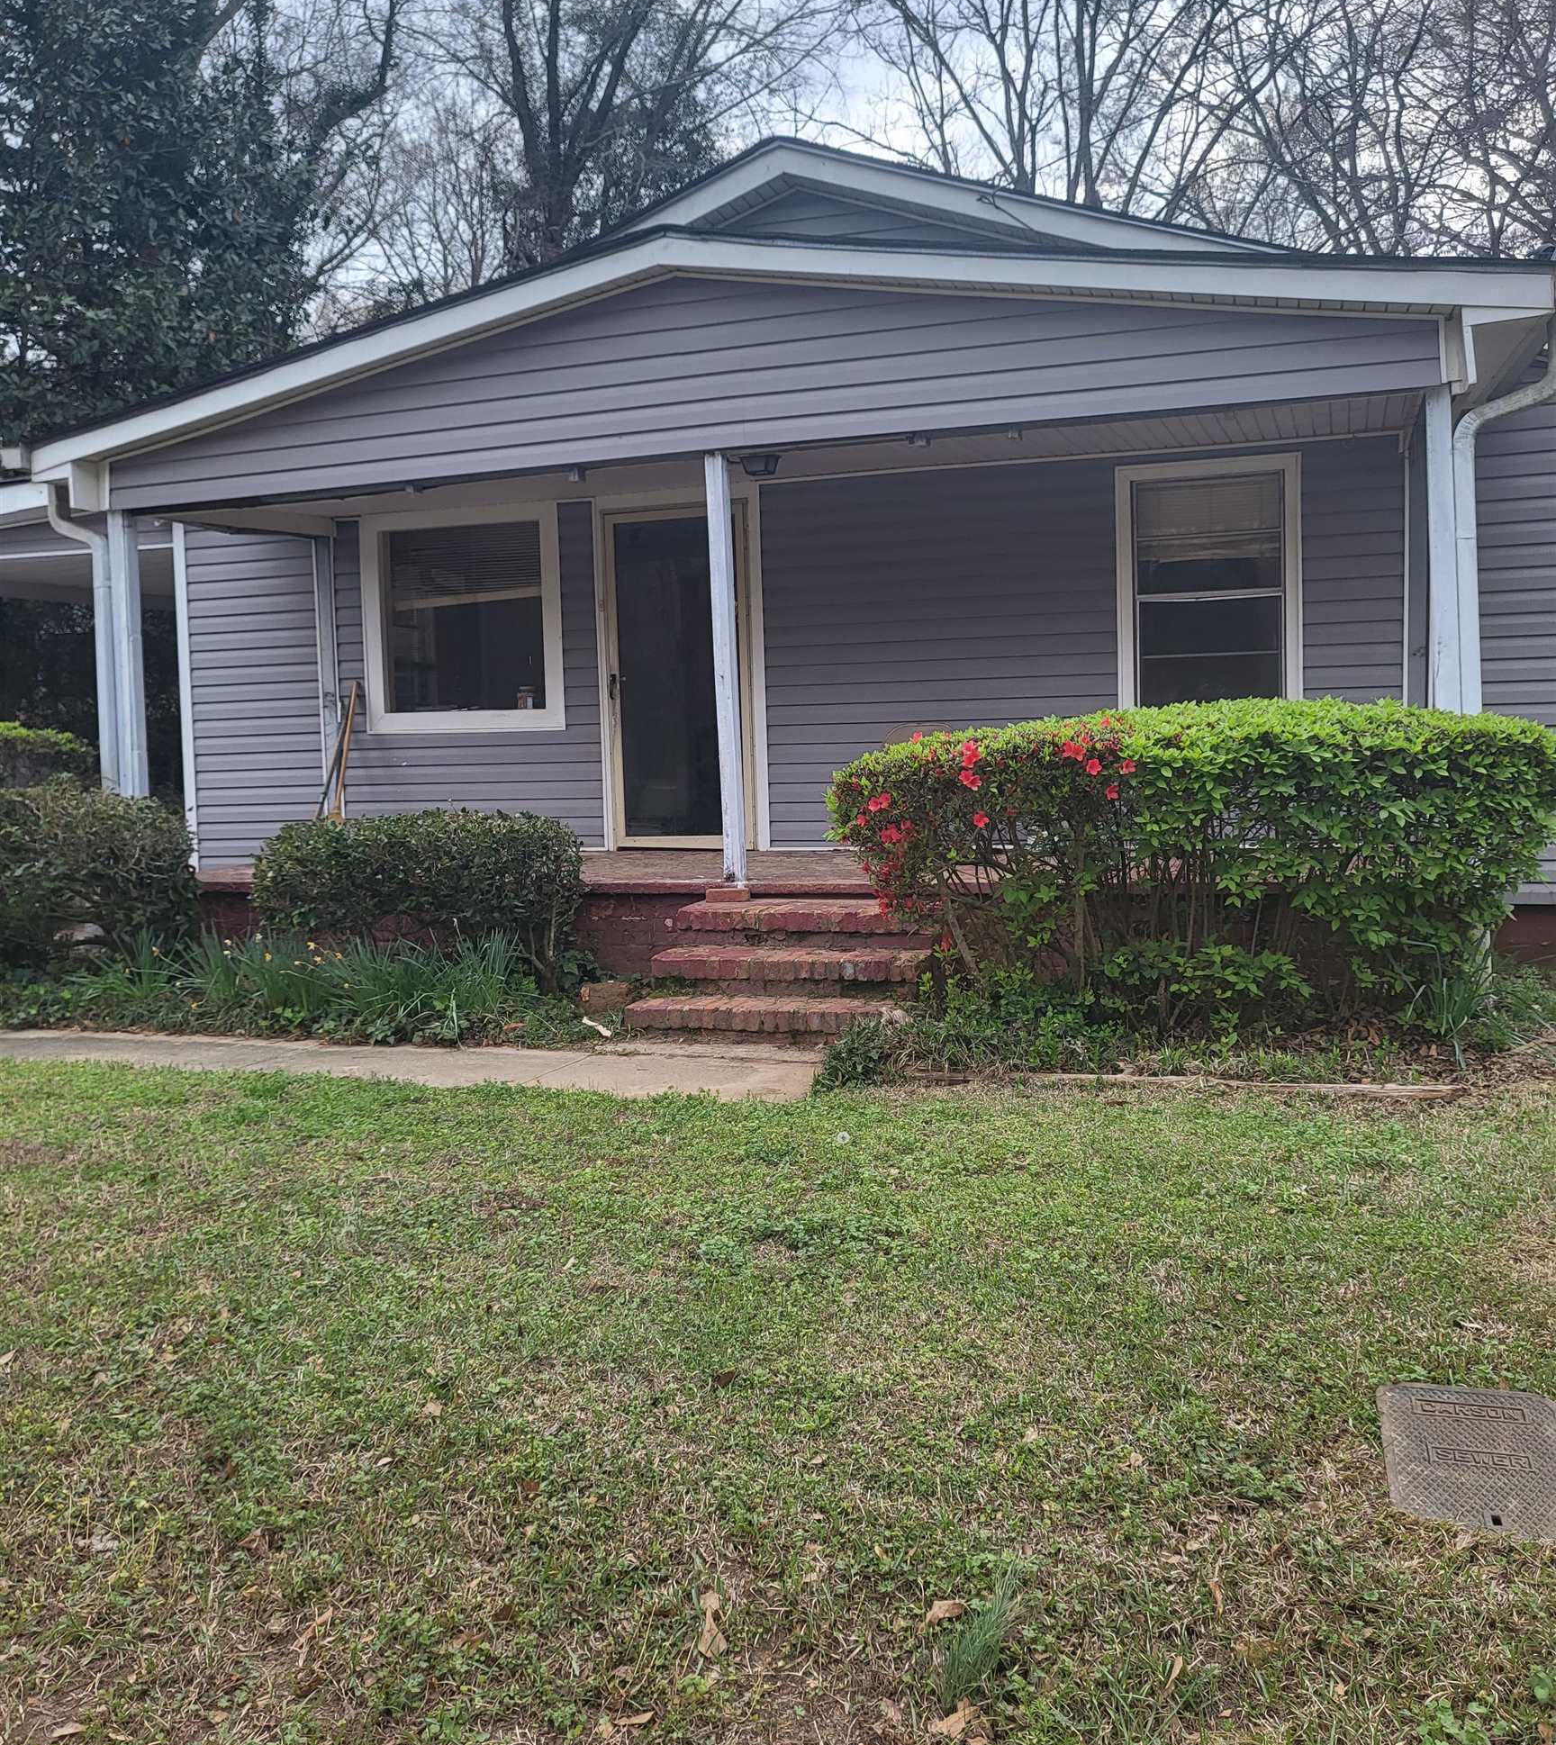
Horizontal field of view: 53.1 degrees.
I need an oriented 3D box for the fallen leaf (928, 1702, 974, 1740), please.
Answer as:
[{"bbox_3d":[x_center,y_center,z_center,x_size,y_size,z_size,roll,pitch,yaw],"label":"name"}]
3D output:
[{"bbox_3d":[0.228,1.123,2.062,0.062,0.020,0.040,-5,6,-29],"label":"fallen leaf"}]

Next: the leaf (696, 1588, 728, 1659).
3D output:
[{"bbox_3d":[-0.099,1.110,2.303,0.045,0.025,0.140,-2,5,-2],"label":"leaf"}]

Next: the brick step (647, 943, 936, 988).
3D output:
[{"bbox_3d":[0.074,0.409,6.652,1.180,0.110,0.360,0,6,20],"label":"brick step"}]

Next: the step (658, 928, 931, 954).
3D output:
[{"bbox_3d":[0.103,0.297,6.876,1.150,0.120,0.340,0,6,20],"label":"step"}]

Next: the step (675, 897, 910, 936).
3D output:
[{"bbox_3d":[0.138,0.212,6.971,1.100,0.110,0.380,0,6,20],"label":"step"}]

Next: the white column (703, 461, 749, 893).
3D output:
[{"bbox_3d":[-0.247,-0.936,7.229,0.090,1.970,0.090,0,6,20],"label":"white column"}]

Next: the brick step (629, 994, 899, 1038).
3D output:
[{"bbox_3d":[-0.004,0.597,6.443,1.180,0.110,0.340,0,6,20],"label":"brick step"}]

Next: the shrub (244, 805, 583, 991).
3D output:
[{"bbox_3d":[-1.690,0.140,7.357,1.430,0.860,0.720,0,6,20],"label":"shrub"}]

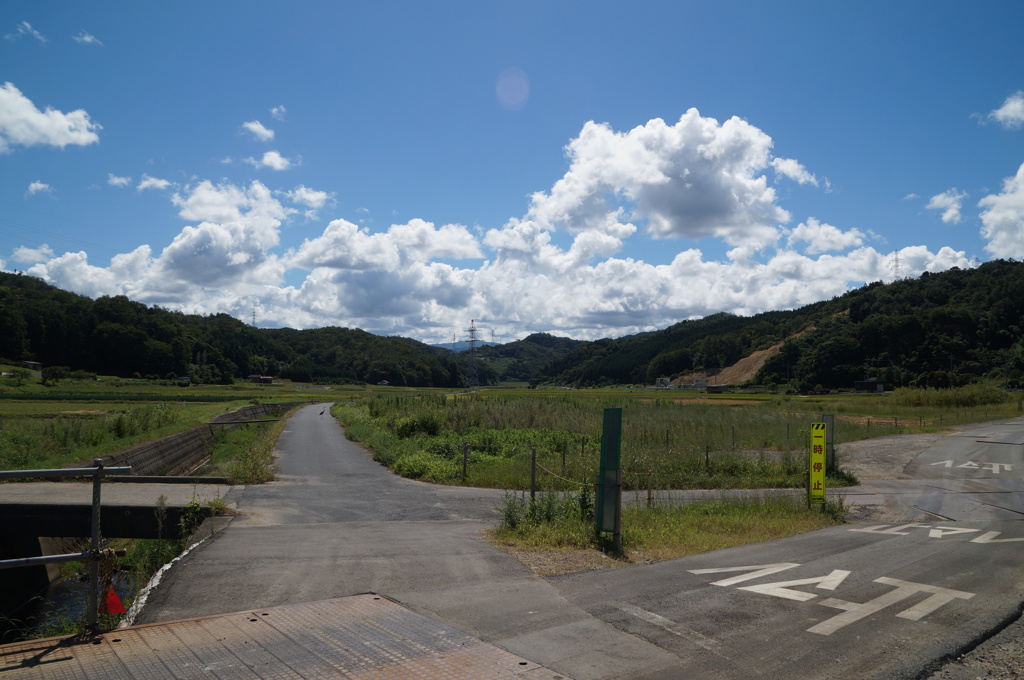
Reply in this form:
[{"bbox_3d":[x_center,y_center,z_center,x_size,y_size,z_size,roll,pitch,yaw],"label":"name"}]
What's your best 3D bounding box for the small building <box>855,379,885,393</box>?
[{"bbox_3d":[81.200,10.600,174.000,6.200,2.750,4.200,-1,-3,18],"label":"small building"}]

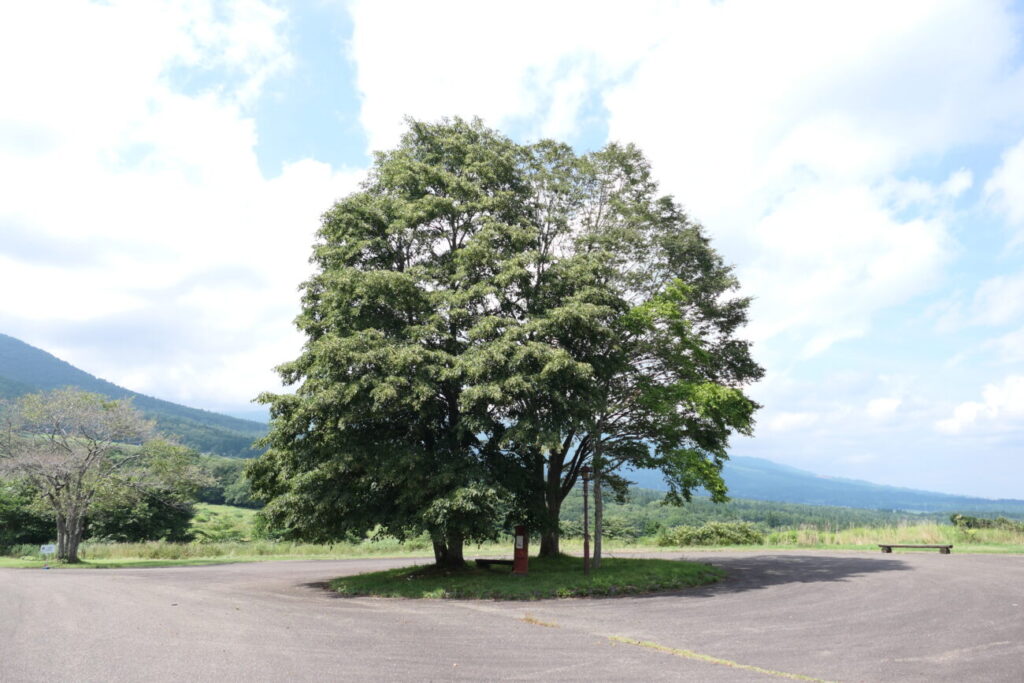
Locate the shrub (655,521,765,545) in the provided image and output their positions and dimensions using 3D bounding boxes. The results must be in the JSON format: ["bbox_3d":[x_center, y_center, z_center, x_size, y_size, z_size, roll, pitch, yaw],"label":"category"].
[{"bbox_3d":[8.903,8.569,31.970,4.400,1.120,2.800,1,-13,0],"label":"shrub"}]

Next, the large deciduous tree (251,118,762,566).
[{"bbox_3d":[0.132,-0.149,17.994,12.472,11.238,10.500,1,-13,0],"label":"large deciduous tree"}]

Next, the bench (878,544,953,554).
[{"bbox_3d":[15.027,7.784,26.621,2.550,0.350,0.420,0,-13,4],"label":"bench"}]

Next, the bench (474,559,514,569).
[{"bbox_3d":[-0.284,5.041,16.243,1.120,0.270,0.360,-1,-13,8],"label":"bench"}]

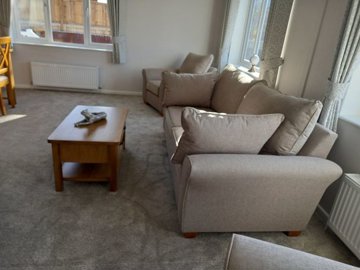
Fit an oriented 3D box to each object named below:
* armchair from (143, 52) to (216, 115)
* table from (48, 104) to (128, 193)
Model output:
[{"bbox_3d":[0.024,-0.922,4.565,1.050,0.931,0.950,-6,24,-28],"label":"armchair"},{"bbox_3d":[-0.781,0.086,2.431,0.521,0.453,0.925,2,21,-9],"label":"table"}]

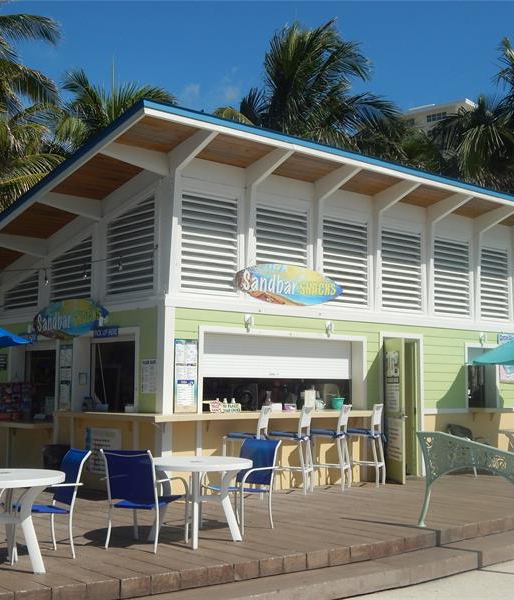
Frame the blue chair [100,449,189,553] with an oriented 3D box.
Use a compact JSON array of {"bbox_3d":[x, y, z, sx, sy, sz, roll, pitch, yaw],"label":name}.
[{"bbox_3d":[-1.000,1.756,7.777,0.560,0.861,0.740,-2,-6,20],"label":"blue chair"}]

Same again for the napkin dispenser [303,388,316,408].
[{"bbox_3d":[0.763,1.446,12.522,0.122,0.287,0.122,5,-7,-40],"label":"napkin dispenser"}]

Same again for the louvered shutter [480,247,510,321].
[{"bbox_3d":[4.318,-0.266,15.936,0.910,1.240,0.100,5,-8,-41],"label":"louvered shutter"}]

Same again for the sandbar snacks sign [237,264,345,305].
[{"bbox_3d":[0.515,-0.205,12.473,2.050,0.580,0.080,5,-8,-41],"label":"sandbar snacks sign"}]

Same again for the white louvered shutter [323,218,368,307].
[{"bbox_3d":[1.347,-0.558,13.377,0.990,1.260,0.100,5,-8,-41],"label":"white louvered shutter"}]

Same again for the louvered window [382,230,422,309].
[{"bbox_3d":[2.337,-0.482,14.150,0.972,1.279,0.072,5,-7,-40],"label":"louvered window"}]

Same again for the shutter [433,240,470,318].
[{"bbox_3d":[3.351,-0.359,15.103,0.990,1.230,0.100,5,-8,-41],"label":"shutter"}]

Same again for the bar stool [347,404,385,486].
[{"bbox_3d":[1.625,2.116,12.842,0.474,1.168,0.430,-2,-6,23],"label":"bar stool"}]

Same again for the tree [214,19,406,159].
[{"bbox_3d":[1.675,-2.504,28.340,6.342,13.648,6.342,5,-7,-40],"label":"tree"}]

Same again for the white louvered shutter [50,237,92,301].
[{"bbox_3d":[-2.763,-0.454,13.072,0.072,0.908,1.244,5,-7,-40],"label":"white louvered shutter"}]

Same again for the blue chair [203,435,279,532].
[{"bbox_3d":[-0.141,1.875,8.936,0.580,0.880,0.680,-5,-7,40],"label":"blue chair"}]

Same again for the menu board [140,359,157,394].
[{"bbox_3d":[-1.386,0.983,11.275,0.017,0.427,0.302,5,-7,-40],"label":"menu board"}]

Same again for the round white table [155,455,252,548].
[{"bbox_3d":[-0.576,1.871,8.164,1.060,0.730,1.060,0,-6,0],"label":"round white table"}]

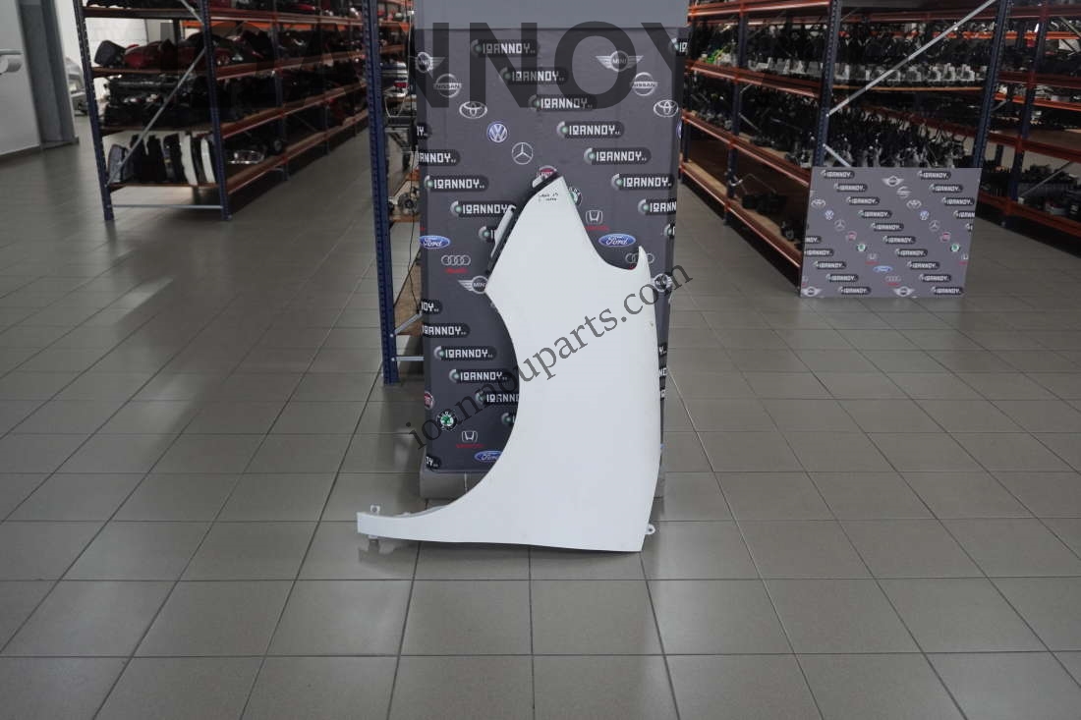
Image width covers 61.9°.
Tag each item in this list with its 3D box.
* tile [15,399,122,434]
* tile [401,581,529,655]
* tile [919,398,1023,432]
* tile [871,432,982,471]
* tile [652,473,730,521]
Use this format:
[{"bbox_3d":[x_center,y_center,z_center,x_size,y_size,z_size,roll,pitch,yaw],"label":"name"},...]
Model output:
[{"bbox_3d":[-1.701,0.209,3.269,0.298,0.010,0.298,0,20,-2],"label":"tile"},{"bbox_3d":[-0.173,0.627,2.194,0.300,0.010,0.300,0,20,-2],"label":"tile"},{"bbox_3d":[1.597,0.215,3.359,0.298,0.010,0.298,0,20,-2],"label":"tile"},{"bbox_3d":[1.312,0.319,3.088,0.300,0.010,0.300,0,20,-2],"label":"tile"},{"bbox_3d":[0.419,0.425,2.799,0.301,0.010,0.301,0,20,-2],"label":"tile"}]

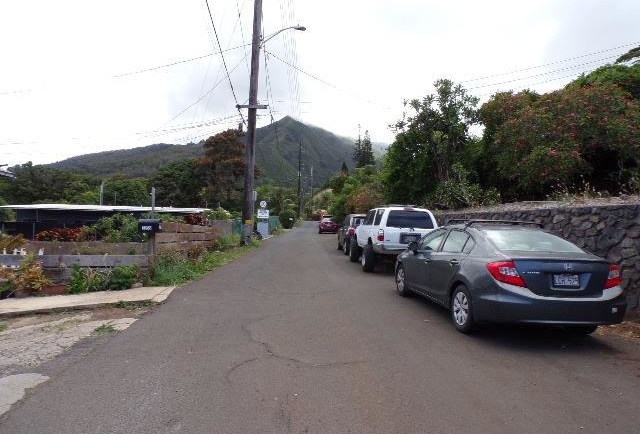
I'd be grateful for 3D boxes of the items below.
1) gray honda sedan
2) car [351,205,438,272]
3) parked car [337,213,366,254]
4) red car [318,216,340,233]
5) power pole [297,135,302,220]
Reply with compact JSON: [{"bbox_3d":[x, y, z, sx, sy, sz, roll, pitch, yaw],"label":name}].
[{"bbox_3d":[2.535,0.795,7.050,1.770,1.460,4.500,2,0,-6],"label":"gray honda sedan"},{"bbox_3d":[2.150,0.650,13.700,1.860,1.860,4.600,2,0,-4],"label":"car"},{"bbox_3d":[1.850,0.780,19.950,1.800,1.690,4.400,2,0,-3],"label":"parked car"},{"bbox_3d":[0.760,0.800,42.300,1.780,1.500,4.400,2,0,-2],"label":"red car"},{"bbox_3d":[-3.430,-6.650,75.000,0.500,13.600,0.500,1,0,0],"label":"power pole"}]

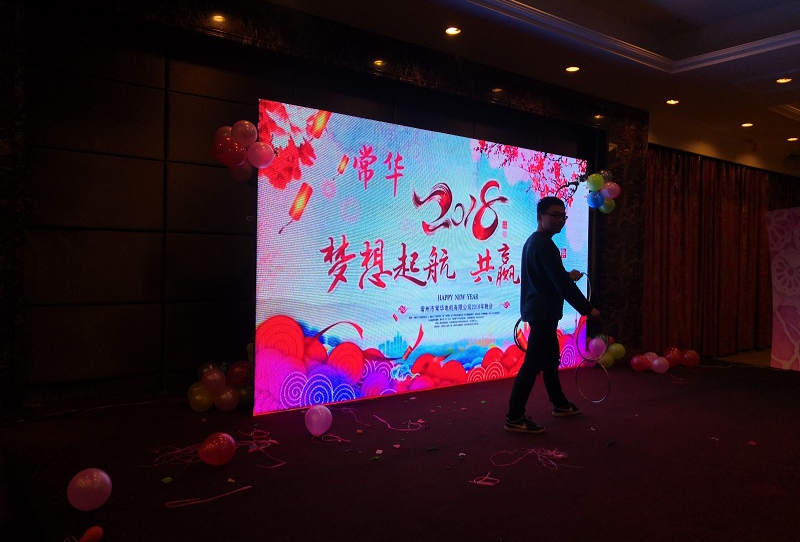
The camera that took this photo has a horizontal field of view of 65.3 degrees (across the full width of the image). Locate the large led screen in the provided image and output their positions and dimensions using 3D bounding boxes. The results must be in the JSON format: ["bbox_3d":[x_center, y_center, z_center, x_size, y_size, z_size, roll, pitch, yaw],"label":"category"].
[{"bbox_3d":[0.524,-0.099,6.231,4.253,2.470,0.120,0,1,-38],"label":"large led screen"}]

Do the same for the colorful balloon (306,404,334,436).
[{"bbox_3d":[-0.557,1.032,4.291,0.190,0.217,0.192,1,1,-7],"label":"colorful balloon"}]

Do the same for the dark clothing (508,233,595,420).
[{"bbox_3d":[1.100,0.400,4.820,0.700,1.420,0.500,0,1,-20],"label":"dark clothing"}]

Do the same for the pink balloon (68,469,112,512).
[{"bbox_3d":[-1.475,1.041,2.966,0.222,0.207,0.217,0,1,-26],"label":"pink balloon"}]

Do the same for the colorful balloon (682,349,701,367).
[{"bbox_3d":[3.497,1.054,7.496,0.215,0.209,0.215,1,1,25],"label":"colorful balloon"}]

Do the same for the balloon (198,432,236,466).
[{"bbox_3d":[-1.064,1.044,3.657,0.217,0.199,0.212,1,1,-16],"label":"balloon"}]

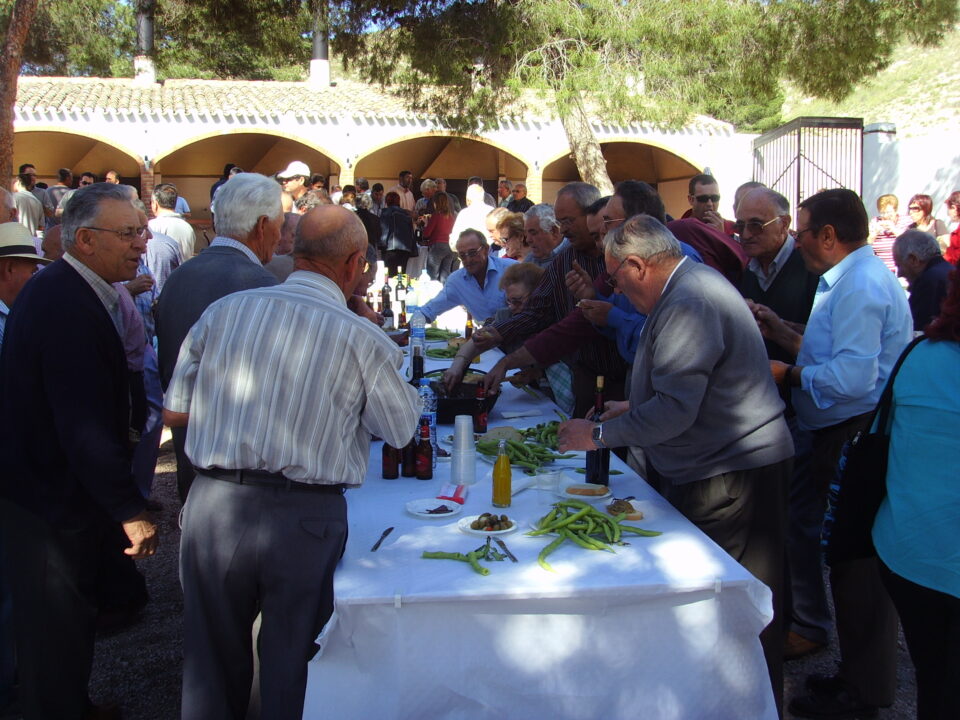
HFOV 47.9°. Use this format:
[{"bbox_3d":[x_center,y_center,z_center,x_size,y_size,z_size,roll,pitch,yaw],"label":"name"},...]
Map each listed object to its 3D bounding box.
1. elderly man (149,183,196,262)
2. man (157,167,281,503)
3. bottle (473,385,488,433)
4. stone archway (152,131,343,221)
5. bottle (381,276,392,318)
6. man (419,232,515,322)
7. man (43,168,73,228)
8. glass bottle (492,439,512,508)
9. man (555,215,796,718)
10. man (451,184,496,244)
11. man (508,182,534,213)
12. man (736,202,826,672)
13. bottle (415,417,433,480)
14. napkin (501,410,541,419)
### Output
[{"bbox_3d":[-2.346,-0.474,8.227,0.500,1.722,0.360,-5,10,-30],"label":"elderly man"},{"bbox_3d":[-0.685,0.347,3.042,0.520,1.723,0.400,8,12,41],"label":"man"},{"bbox_3d":[0.003,0.172,3.995,0.057,0.185,0.057,0,9,0],"label":"bottle"},{"bbox_3d":[-3.624,-2.251,17.007,3.050,2.600,0.400,-1,9,-10],"label":"stone archway"},{"bbox_3d":[-0.640,-0.428,7.400,0.080,0.300,0.080,0,9,0],"label":"bottle"},{"bbox_3d":[-0.023,0.060,5.551,0.650,1.440,0.600,7,11,37],"label":"man"},{"bbox_3d":[-5.218,-1.517,13.501,0.520,1.720,0.360,4,10,24],"label":"man"},{"bbox_3d":[0.066,0.334,3.232,0.056,0.200,0.056,0,9,0],"label":"glass bottle"},{"bbox_3d":[0.581,0.356,3.201,0.720,1.560,0.560,0,9,0],"label":"man"},{"bbox_3d":[-0.059,-0.753,10.005,0.500,1.718,0.360,-2,9,-15],"label":"man"},{"bbox_3d":[0.512,-1.425,14.151,0.360,1.746,0.500,-7,11,-37],"label":"man"},{"bbox_3d":[1.082,0.236,3.869,0.440,1.682,0.520,-6,11,-32],"label":"man"},{"bbox_3d":[-0.182,0.288,3.530,0.054,0.196,0.054,0,9,0],"label":"bottle"},{"bbox_3d":[0.171,0.213,4.314,0.160,0.012,0.130,2,9,12],"label":"napkin"}]

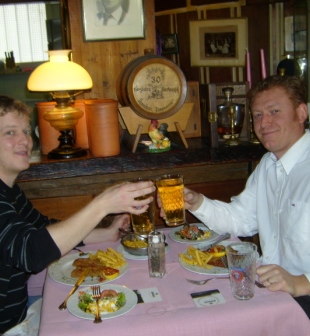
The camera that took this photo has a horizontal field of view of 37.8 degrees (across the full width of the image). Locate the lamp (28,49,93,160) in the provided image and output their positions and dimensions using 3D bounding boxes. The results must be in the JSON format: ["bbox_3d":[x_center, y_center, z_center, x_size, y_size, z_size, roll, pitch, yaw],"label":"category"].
[{"bbox_3d":[-0.393,-0.280,1.955,0.277,0.432,0.277,-4,13,-8],"label":"lamp"}]

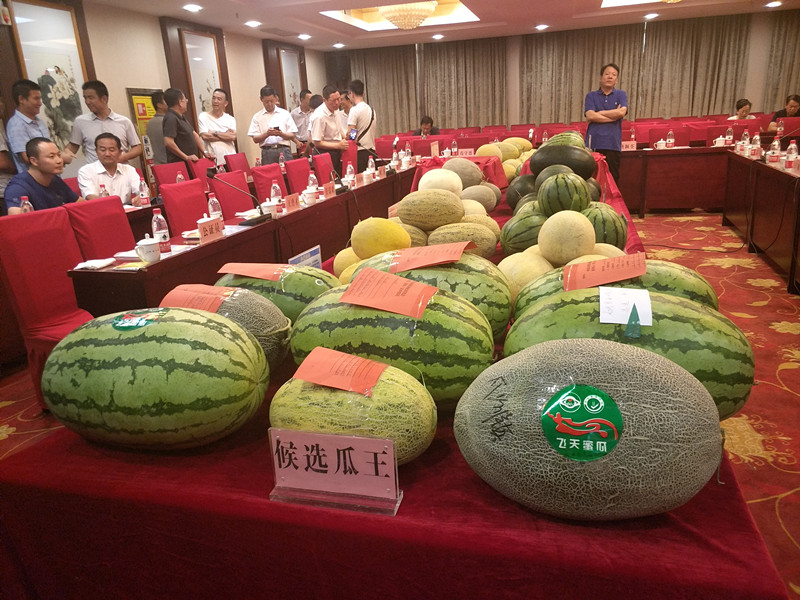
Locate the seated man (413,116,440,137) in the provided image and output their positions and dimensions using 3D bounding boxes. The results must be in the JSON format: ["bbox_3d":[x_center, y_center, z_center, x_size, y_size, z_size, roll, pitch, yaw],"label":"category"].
[{"bbox_3d":[0.473,-2.442,9.746,0.500,1.240,0.700,2,19,15],"label":"seated man"}]

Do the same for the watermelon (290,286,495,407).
[{"bbox_3d":[-0.021,0.087,1.098,0.408,0.255,0.255,5,20,24],"label":"watermelon"}]

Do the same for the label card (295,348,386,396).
[{"bbox_3d":[-0.087,0.108,0.876,0.127,0.012,0.093,12,28,12],"label":"label card"}]

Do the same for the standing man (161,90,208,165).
[{"bbox_3d":[-2.161,-1.344,6.097,0.400,1.680,0.480,-7,18,-11],"label":"standing man"}]

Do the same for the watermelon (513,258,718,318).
[{"bbox_3d":[0.464,0.033,1.245,0.437,0.250,0.250,-4,18,-1],"label":"watermelon"}]

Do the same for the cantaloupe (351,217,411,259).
[{"bbox_3d":[-0.058,-0.193,1.810,0.188,0.137,0.140,-1,18,6],"label":"cantaloupe"}]

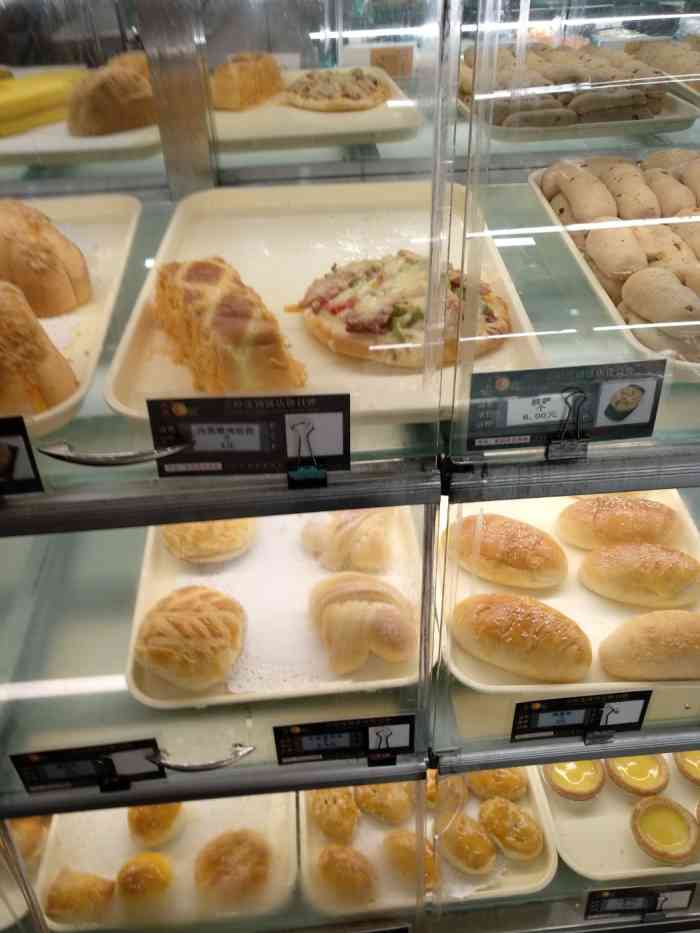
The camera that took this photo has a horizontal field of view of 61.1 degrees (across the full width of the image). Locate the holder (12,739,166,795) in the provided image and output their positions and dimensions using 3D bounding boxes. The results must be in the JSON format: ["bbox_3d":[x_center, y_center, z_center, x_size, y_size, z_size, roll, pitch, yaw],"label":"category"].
[{"bbox_3d":[-0.225,0.261,0.513,0.120,0.052,0.010,-4,28,-2],"label":"holder"}]

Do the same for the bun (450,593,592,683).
[{"bbox_3d":[0.173,0.170,0.598,0.142,0.054,0.077,19,49,18],"label":"bun"}]

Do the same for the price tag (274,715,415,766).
[{"bbox_3d":[-0.003,0.238,0.514,0.120,0.052,0.010,-4,28,-2],"label":"price tag"}]

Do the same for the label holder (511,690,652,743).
[{"bbox_3d":[0.203,0.221,0.522,0.120,0.052,0.010,-4,28,-2],"label":"label holder"}]

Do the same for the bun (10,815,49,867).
[{"bbox_3d":[-0.405,0.454,0.731,0.063,0.043,0.063,-3,46,-2],"label":"bun"}]

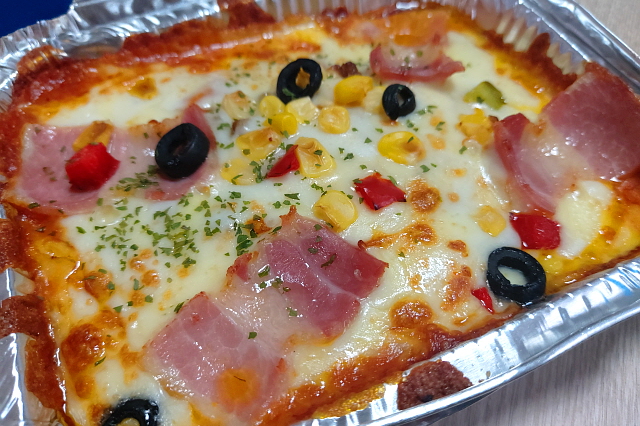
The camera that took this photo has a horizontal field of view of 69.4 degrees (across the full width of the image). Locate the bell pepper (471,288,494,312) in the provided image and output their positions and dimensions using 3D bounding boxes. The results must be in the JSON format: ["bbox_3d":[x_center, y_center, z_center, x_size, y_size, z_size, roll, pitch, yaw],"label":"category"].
[{"bbox_3d":[0.045,0.024,0.128,0.004,0.003,0.007,-26,64,-23],"label":"bell pepper"}]

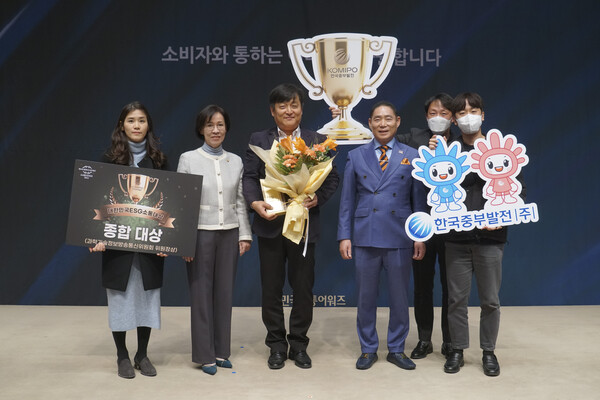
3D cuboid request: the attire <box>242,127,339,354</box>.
[{"bbox_3d":[-0.059,0.253,4.060,0.596,1.424,0.380,0,0,-2],"label":"attire"}]

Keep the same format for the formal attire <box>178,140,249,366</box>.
[{"bbox_3d":[-0.538,0.334,4.020,0.451,1.355,0.280,0,0,-18],"label":"formal attire"}]

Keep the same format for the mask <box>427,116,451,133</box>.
[{"bbox_3d":[0.921,-0.498,4.290,0.155,0.110,0.090,0,0,12],"label":"mask"}]

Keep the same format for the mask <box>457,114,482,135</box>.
[{"bbox_3d":[1.017,-0.453,3.900,0.150,0.120,0.090,0,0,14],"label":"mask"}]

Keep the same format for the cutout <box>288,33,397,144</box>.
[{"bbox_3d":[0.270,-0.709,4.130,0.686,0.712,0.030,-2,0,3],"label":"cutout"}]

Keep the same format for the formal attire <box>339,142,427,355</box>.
[{"bbox_3d":[0.507,0.286,4.090,0.543,1.347,0.290,0,0,7],"label":"formal attire"}]

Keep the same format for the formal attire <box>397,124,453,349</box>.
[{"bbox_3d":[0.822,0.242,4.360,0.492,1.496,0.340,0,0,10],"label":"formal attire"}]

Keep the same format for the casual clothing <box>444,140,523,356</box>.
[{"bbox_3d":[1.124,0.271,3.960,0.466,1.316,0.360,0,0,12],"label":"casual clothing"}]

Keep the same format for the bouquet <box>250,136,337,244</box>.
[{"bbox_3d":[-0.038,-0.056,3.840,0.508,0.638,0.290,0,0,0],"label":"bouquet"}]

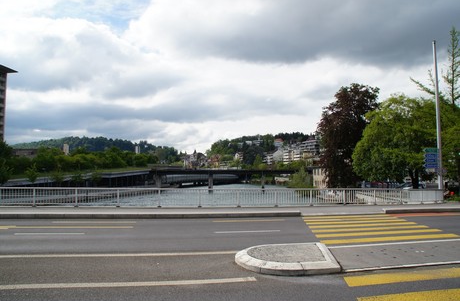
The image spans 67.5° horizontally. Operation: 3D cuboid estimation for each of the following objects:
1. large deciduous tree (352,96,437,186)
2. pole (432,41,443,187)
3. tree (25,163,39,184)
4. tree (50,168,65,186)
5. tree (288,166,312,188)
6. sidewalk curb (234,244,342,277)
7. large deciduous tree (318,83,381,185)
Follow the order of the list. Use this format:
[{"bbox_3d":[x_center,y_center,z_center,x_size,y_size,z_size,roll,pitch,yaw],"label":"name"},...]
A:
[{"bbox_3d":[17.856,-0.707,37.159,9.239,10.834,8.810,0,-4,0],"label":"large deciduous tree"},{"bbox_3d":[14.290,-2.096,23.725,0.287,11.194,0.287,0,-4,0],"label":"pole"},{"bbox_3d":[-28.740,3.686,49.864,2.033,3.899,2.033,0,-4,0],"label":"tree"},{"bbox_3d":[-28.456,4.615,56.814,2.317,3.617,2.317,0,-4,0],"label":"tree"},{"bbox_3d":[15.915,6.314,77.745,5.436,5.400,5.436,0,-4,0],"label":"tree"},{"bbox_3d":[1.308,2.305,7.423,2.425,0.130,2.448,1,-4,-8],"label":"sidewalk curb"},{"bbox_3d":[19.908,-2.481,58.352,10.441,18.407,9.768,0,-4,0],"label":"large deciduous tree"}]

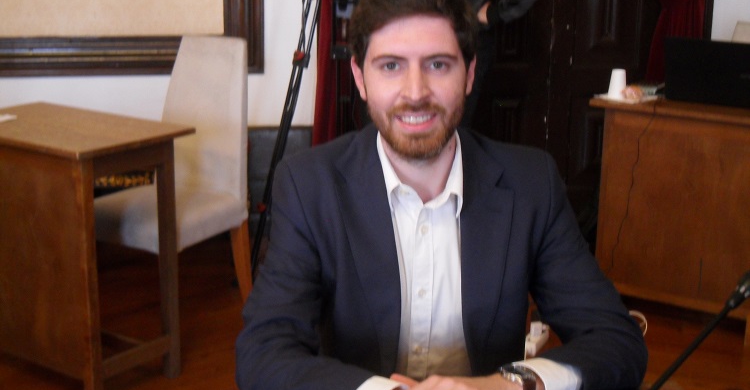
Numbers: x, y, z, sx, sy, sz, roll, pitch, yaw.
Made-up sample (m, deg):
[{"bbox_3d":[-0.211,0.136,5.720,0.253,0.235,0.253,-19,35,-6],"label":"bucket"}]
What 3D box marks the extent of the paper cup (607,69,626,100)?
[{"bbox_3d":[0.842,-0.384,3.981,0.070,0.100,0.070,1,14,0],"label":"paper cup"}]

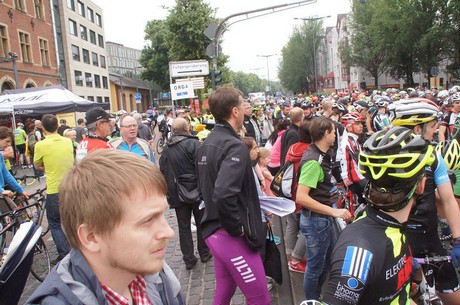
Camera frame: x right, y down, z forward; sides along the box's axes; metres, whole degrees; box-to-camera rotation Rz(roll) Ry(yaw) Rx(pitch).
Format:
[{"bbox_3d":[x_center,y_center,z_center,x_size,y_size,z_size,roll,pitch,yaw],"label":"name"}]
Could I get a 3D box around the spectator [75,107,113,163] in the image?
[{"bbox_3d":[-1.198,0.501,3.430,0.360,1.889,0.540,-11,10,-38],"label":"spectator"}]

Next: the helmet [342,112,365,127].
[{"bbox_3d":[1.482,-0.404,4.150,0.290,0.170,0.210,-2,9,16],"label":"helmet"}]

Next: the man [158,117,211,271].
[{"bbox_3d":[-0.464,0.472,3.848,0.580,1.710,0.400,0,9,24],"label":"man"}]

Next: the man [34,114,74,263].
[{"bbox_3d":[-2.092,0.464,4.278,0.540,1.866,0.330,-10,10,-35],"label":"man"}]

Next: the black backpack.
[{"bbox_3d":[0.559,0.282,3.600,0.220,0.410,0.300,-8,9,-24],"label":"black backpack"}]

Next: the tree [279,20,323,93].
[{"bbox_3d":[9.797,-11.342,45.822,6.500,11.958,6.500,-4,8,0],"label":"tree"}]

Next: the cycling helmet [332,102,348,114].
[{"bbox_3d":[1.834,-0.712,5.700,0.280,0.170,0.210,12,4,-14],"label":"cycling helmet"}]

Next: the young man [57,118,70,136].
[{"bbox_3d":[-4.913,-0.122,10.421,0.500,1.763,0.310,-8,9,-25],"label":"young man"}]

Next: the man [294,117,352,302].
[{"bbox_3d":[0.784,0.568,3.019,0.500,1.750,0.480,-5,8,-7],"label":"man"}]

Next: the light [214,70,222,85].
[{"bbox_3d":[-0.465,-3.102,14.300,0.320,0.600,0.250,-4,8,5],"label":"light"}]

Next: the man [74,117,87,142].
[{"bbox_3d":[-4.063,-0.069,9.626,0.520,1.760,0.350,-3,8,8],"label":"man"}]

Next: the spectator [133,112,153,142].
[{"bbox_3d":[-1.799,0.056,7.126,0.520,1.760,0.360,-1,9,22],"label":"spectator"}]

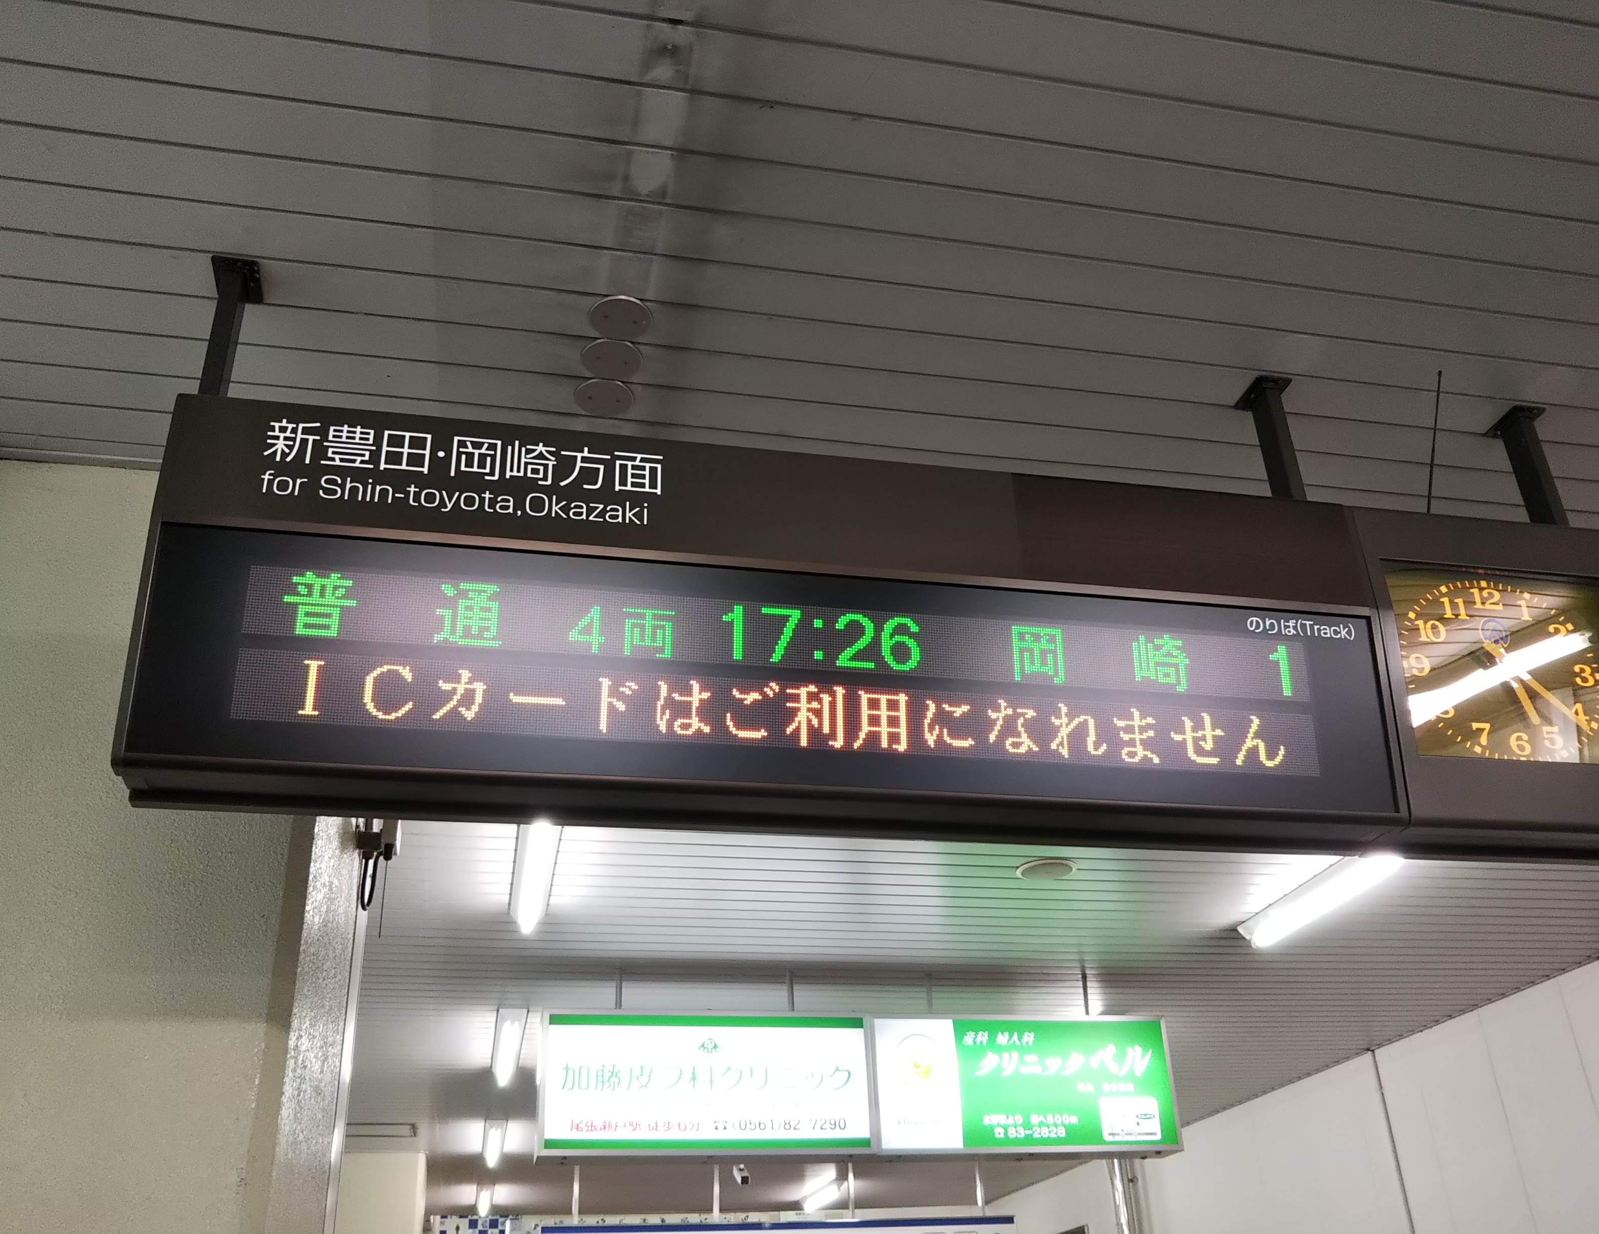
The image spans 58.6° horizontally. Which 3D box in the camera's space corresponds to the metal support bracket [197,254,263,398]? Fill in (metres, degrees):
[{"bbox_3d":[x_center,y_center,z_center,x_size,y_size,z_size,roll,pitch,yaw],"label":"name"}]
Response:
[{"bbox_3d":[-0.846,-0.398,2.102,0.064,0.262,0.090,4,-30,-12],"label":"metal support bracket"}]

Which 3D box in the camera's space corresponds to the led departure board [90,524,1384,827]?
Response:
[{"bbox_3d":[0.019,0.108,2.052,1.797,0.332,0.130,4,-20,-12],"label":"led departure board"}]

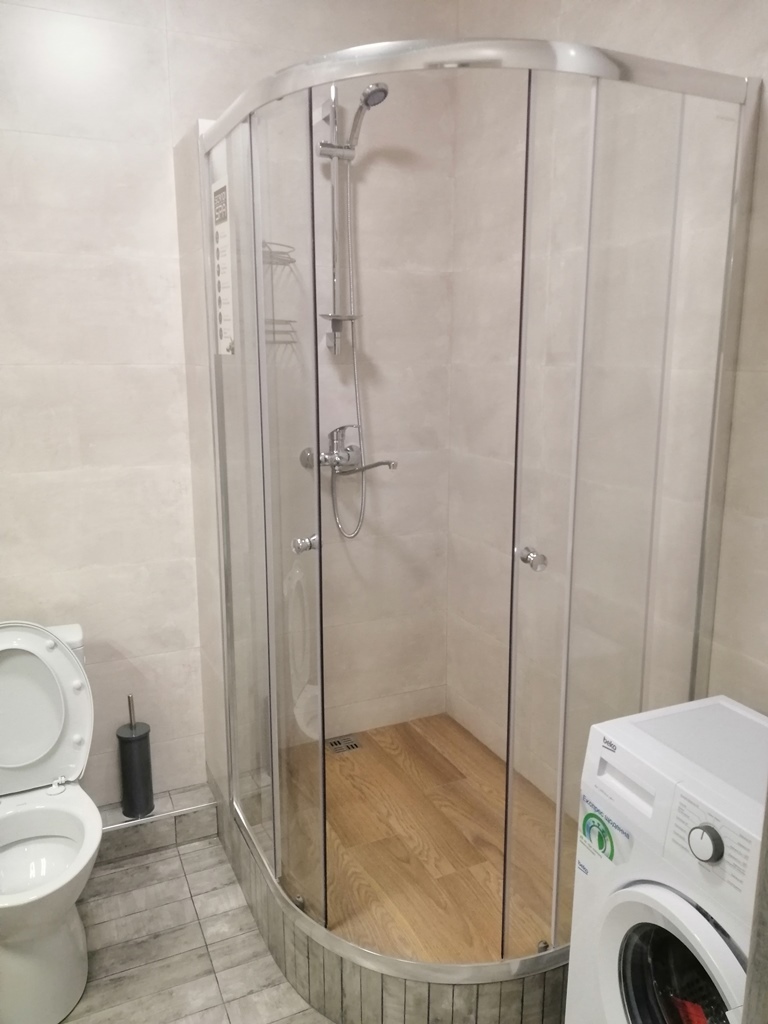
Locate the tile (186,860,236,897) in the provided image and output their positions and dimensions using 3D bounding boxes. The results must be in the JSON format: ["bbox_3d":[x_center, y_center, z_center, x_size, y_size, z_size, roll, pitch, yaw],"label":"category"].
[{"bbox_3d":[-0.509,1.092,2.274,0.132,0.010,0.100,-5,12,-24],"label":"tile"}]

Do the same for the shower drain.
[{"bbox_3d":[-0.139,0.820,2.696,0.103,0.010,0.103,-5,12,-24],"label":"shower drain"}]

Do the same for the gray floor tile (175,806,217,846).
[{"bbox_3d":[-0.598,0.999,2.455,0.130,0.100,0.010,-5,12,-24],"label":"gray floor tile"}]

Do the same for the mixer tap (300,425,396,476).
[{"bbox_3d":[-0.110,-0.194,2.448,0.251,0.162,0.245,-5,12,-24],"label":"mixer tap"}]

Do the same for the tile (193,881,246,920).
[{"bbox_3d":[-0.466,1.109,2.185,0.135,0.010,0.103,-5,12,-24],"label":"tile"}]

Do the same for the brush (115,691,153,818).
[{"bbox_3d":[-0.775,0.751,2.396,0.099,0.386,0.099,-5,12,-24],"label":"brush"}]

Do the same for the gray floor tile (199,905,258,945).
[{"bbox_3d":[-0.423,1.128,2.094,0.137,0.010,0.101,-5,12,-24],"label":"gray floor tile"}]

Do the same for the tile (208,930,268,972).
[{"bbox_3d":[-0.377,1.145,2.004,0.146,0.010,0.104,-5,12,-24],"label":"tile"}]

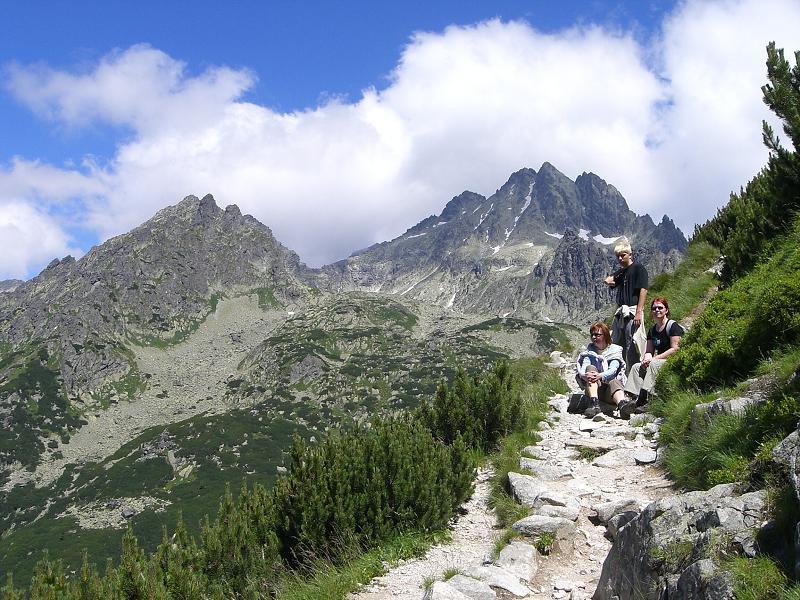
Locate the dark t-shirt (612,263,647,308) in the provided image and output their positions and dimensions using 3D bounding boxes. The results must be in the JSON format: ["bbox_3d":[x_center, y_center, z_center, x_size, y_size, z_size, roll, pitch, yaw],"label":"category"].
[{"bbox_3d":[2.540,-0.165,9.700,0.430,0.520,0.310,-2,-4,38],"label":"dark t-shirt"}]

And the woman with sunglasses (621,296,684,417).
[{"bbox_3d":[2.640,0.590,9.200,0.540,1.220,0.780,-2,-4,36],"label":"woman with sunglasses"}]

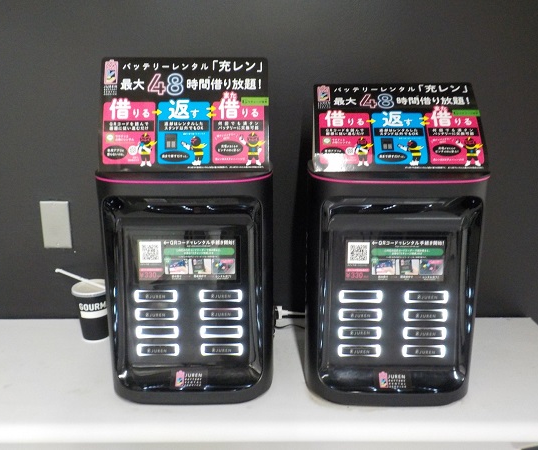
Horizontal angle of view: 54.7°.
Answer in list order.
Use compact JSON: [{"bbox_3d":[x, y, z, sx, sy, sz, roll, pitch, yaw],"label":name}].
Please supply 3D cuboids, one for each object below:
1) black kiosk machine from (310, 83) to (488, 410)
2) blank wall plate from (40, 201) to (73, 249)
[{"bbox_3d":[0.231,0.029,1.010,0.314,0.586,0.228,0,15,2],"label":"black kiosk machine"},{"bbox_3d":[-0.529,0.002,1.292,0.070,0.120,0.009,0,15,0],"label":"blank wall plate"}]

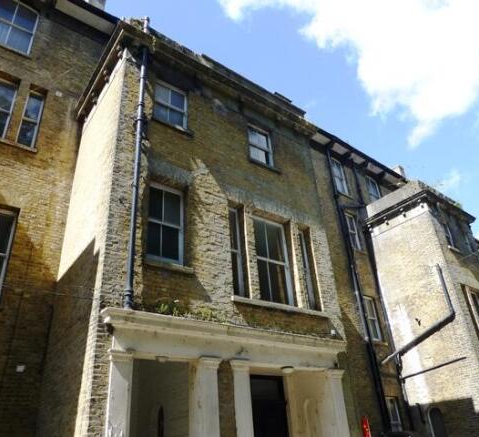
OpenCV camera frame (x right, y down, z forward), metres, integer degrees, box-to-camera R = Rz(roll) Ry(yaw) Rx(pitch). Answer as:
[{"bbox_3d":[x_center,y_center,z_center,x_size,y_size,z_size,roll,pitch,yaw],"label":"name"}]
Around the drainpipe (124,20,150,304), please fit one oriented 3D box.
[{"bbox_3d":[-2.077,-1.813,8.403,0.120,7.530,0.120,17,-36,-34],"label":"drainpipe"}]

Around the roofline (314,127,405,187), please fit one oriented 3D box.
[{"bbox_3d":[6.134,-2.881,20.510,7.400,0.770,0.590,18,-36,-34],"label":"roofline"}]

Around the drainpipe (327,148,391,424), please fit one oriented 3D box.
[{"bbox_3d":[4.662,2.362,16.134,0.160,13.180,0.160,18,-36,-34],"label":"drainpipe"}]

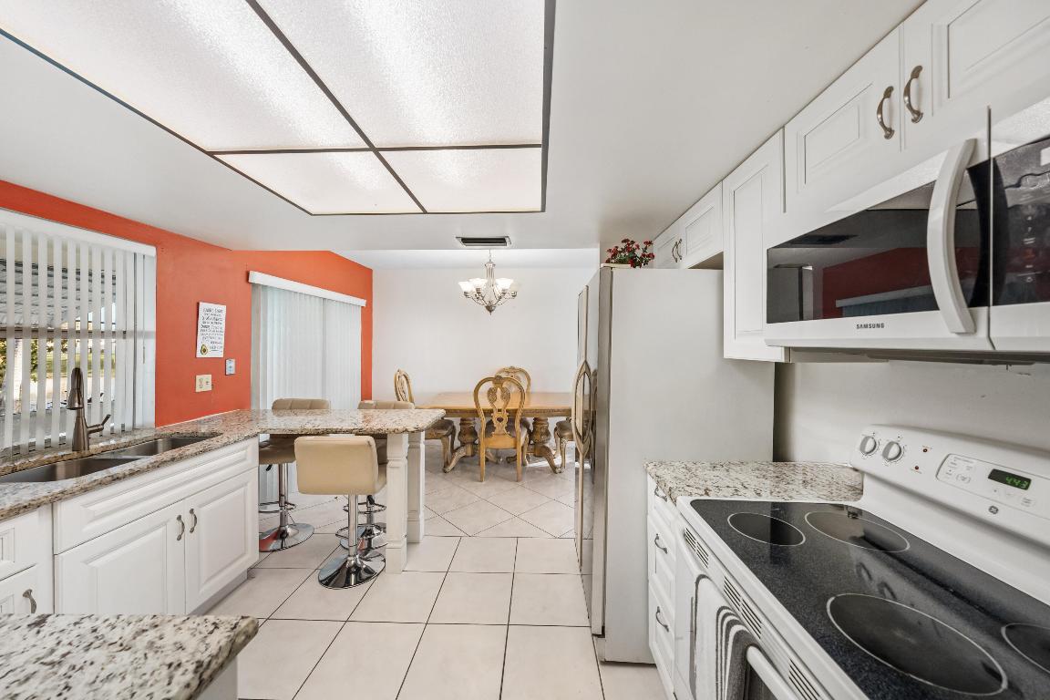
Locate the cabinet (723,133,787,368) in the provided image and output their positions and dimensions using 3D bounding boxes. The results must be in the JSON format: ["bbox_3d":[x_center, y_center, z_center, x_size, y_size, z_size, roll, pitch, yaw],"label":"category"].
[{"bbox_3d":[1.012,-0.343,1.322,0.335,0.770,0.380,0,1,2],"label":"cabinet"}]

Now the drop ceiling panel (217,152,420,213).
[{"bbox_3d":[-0.855,-0.740,1.584,0.605,0.025,0.605,0,1,2],"label":"drop ceiling panel"}]

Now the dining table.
[{"bbox_3d":[-0.251,1.016,4.381,1.830,0.767,1.270,0,0,2],"label":"dining table"}]

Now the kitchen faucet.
[{"bbox_3d":[-2.125,0.294,1.715,0.270,0.416,0.150,0,0,37],"label":"kitchen faucet"}]

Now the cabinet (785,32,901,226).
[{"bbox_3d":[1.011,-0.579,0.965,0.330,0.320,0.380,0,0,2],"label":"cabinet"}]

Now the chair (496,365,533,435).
[{"bbox_3d":[-0.140,0.782,4.581,0.510,1.090,0.580,0,1,2],"label":"chair"}]

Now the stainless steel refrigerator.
[{"bbox_3d":[0.700,0.512,1.961,0.840,1.767,0.820,0,0,2],"label":"stainless steel refrigerator"}]

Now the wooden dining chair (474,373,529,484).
[{"bbox_3d":[-0.254,0.837,3.954,0.540,1.125,0.600,0,0,2],"label":"wooden dining chair"}]

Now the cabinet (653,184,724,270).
[{"bbox_3d":[1.049,-0.594,1.985,0.330,0.315,0.900,0,0,2],"label":"cabinet"}]

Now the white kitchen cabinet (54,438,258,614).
[{"bbox_3d":[-1.958,0.974,1.704,0.620,0.870,0.910,0,0,2],"label":"white kitchen cabinet"}]

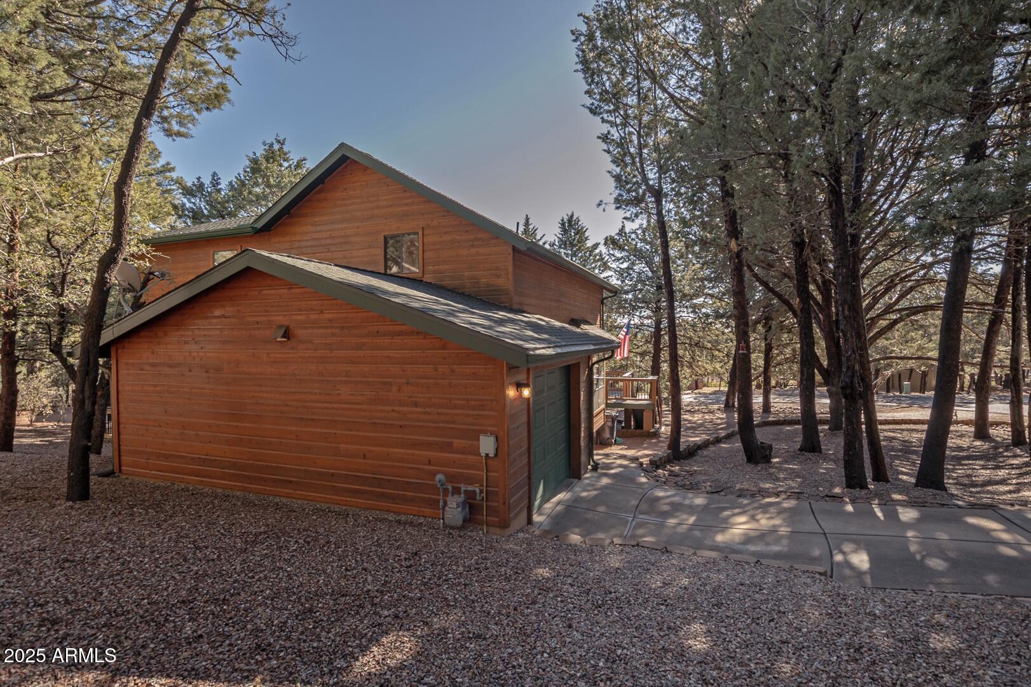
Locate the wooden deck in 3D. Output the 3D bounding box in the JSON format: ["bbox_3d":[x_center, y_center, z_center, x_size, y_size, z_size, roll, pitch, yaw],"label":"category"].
[{"bbox_3d":[4.796,2.391,20.007,2.400,2.279,2.900,0,1,21],"label":"wooden deck"}]

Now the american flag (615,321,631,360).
[{"bbox_3d":[4.066,-0.122,18.400,0.620,1.500,0.250,0,1,21],"label":"american flag"}]

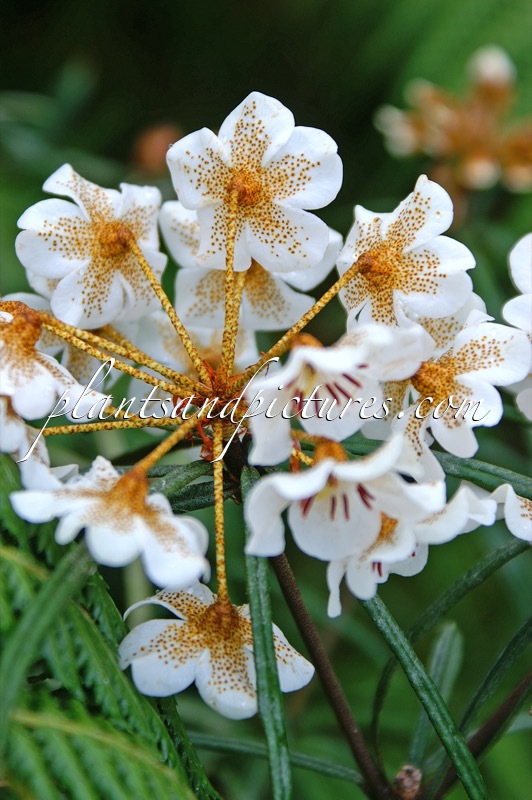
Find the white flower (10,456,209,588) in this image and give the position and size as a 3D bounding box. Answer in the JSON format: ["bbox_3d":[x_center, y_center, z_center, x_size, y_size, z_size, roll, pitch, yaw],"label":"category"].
[{"bbox_3d":[-0.030,0.023,0.448,0.037,0.016,0.030,20,23,1],"label":"white flower"}]

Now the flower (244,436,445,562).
[{"bbox_3d":[0.012,0.017,0.407,0.036,0.017,0.032,-6,-25,-33],"label":"flower"}]

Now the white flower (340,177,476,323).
[{"bbox_3d":[0.024,-0.027,0.434,0.028,0.030,0.014,6,14,30],"label":"white flower"}]

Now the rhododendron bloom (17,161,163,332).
[{"bbox_3d":[-0.031,-0.028,0.434,0.029,0.031,0.014,-5,8,-25],"label":"rhododendron bloom"}]

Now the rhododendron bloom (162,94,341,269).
[{"bbox_3d":[-0.003,-0.040,0.430,0.032,0.033,0.014,1,8,9],"label":"rhododendron bloom"}]

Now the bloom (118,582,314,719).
[{"bbox_3d":[-0.009,0.042,0.418,0.035,0.016,0.031,0,49,-3],"label":"bloom"}]

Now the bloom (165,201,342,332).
[{"bbox_3d":[-0.003,-0.026,0.448,0.034,0.031,0.015,0,24,2],"label":"bloom"}]

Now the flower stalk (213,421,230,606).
[{"bbox_3d":[-0.009,0.022,0.463,0.002,0.037,0.002,-2,-2,0],"label":"flower stalk"}]

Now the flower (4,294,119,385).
[{"bbox_3d":[-0.042,-0.013,0.490,0.029,0.027,0.014,-12,-6,-29],"label":"flower"}]

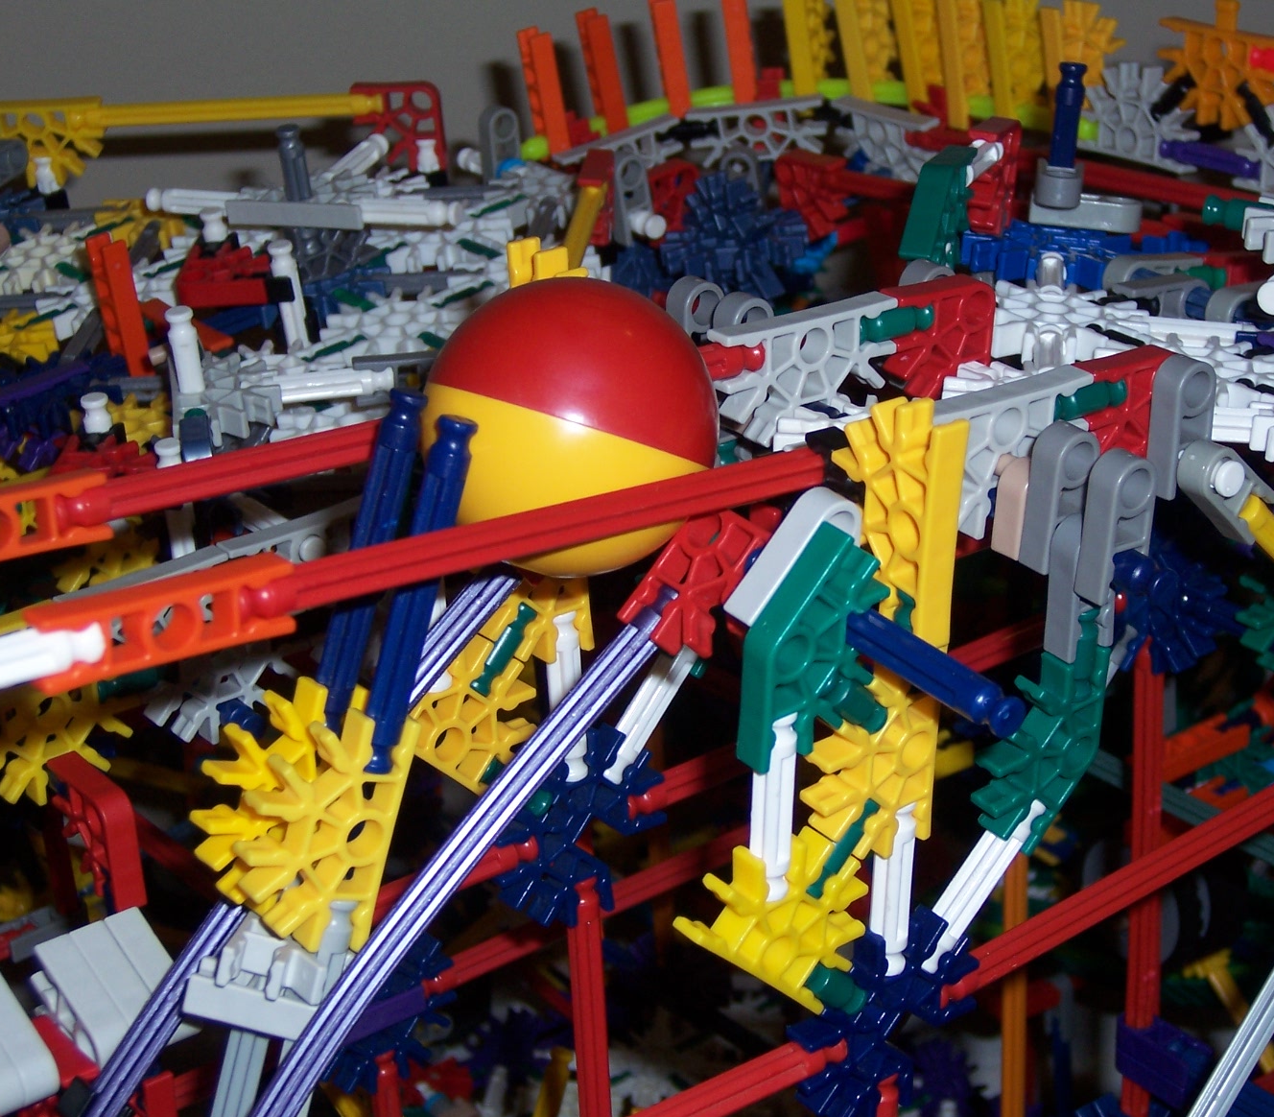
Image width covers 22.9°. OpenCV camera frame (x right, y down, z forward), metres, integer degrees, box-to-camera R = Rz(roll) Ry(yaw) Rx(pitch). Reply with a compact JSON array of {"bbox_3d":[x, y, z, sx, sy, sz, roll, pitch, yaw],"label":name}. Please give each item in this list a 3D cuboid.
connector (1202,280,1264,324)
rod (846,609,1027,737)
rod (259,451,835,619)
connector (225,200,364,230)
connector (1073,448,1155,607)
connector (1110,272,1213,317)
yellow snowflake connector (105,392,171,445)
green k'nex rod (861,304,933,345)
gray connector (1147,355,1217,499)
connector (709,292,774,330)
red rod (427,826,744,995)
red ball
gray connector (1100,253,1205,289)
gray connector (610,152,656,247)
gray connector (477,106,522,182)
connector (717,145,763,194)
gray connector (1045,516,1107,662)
[{"bbox_3d":[0.127,-0.052,0.641,0.023,0.009,0.006,-15,27,-33],"label":"connector"},{"bbox_3d":[0.036,0.012,0.458,0.006,0.006,0.054,-20,34,-31],"label":"rod"},{"bbox_3d":[-0.002,-0.006,0.454,0.130,0.006,0.006,-14,0,-37],"label":"rod"},{"bbox_3d":[-0.080,-0.089,0.778,0.037,0.006,0.023,5,29,21],"label":"connector"},{"bbox_3d":[0.078,-0.005,0.511,0.010,0.024,0.006,-16,31,-35],"label":"connector"},{"bbox_3d":[0.129,-0.063,0.765,0.024,0.010,0.006,-11,23,-27],"label":"connector"},{"bbox_3d":[-0.117,-0.032,0.755,0.024,0.006,0.039,-26,33,-29],"label":"yellow snowflake connector"},{"bbox_3d":[0.043,-0.041,0.543,0.017,0.006,0.006,-15,28,-33],"label":"green k'nex rod"},{"bbox_3d":[0.090,-0.022,0.517,0.009,0.023,0.006,-18,29,-34],"label":"gray connector"},{"bbox_3d":[0.018,-0.035,0.548,0.009,0.023,0.006,-15,27,-33],"label":"connector"},{"bbox_3d":[0.000,0.074,0.700,0.130,0.006,0.006,-20,0,-42],"label":"red rod"},{"bbox_3d":[-0.010,-0.020,0.478,0.045,0.045,0.045,-2,26,1],"label":"red ball"},{"bbox_3d":[0.108,-0.059,0.659,0.023,0.009,0.006,-7,22,-36],"label":"gray connector"},{"bbox_3d":[-0.002,-0.097,0.840,0.010,0.024,0.006,-26,34,-26],"label":"gray connector"},{"bbox_3d":[-0.040,-0.119,0.913,0.010,0.024,0.006,-21,29,-31],"label":"gray connector"},{"bbox_3d":[0.030,-0.102,0.870,0.010,0.024,0.006,-5,31,11],"label":"connector"},{"bbox_3d":[0.072,0.004,0.503,0.009,0.024,0.006,-13,32,-29],"label":"gray connector"}]

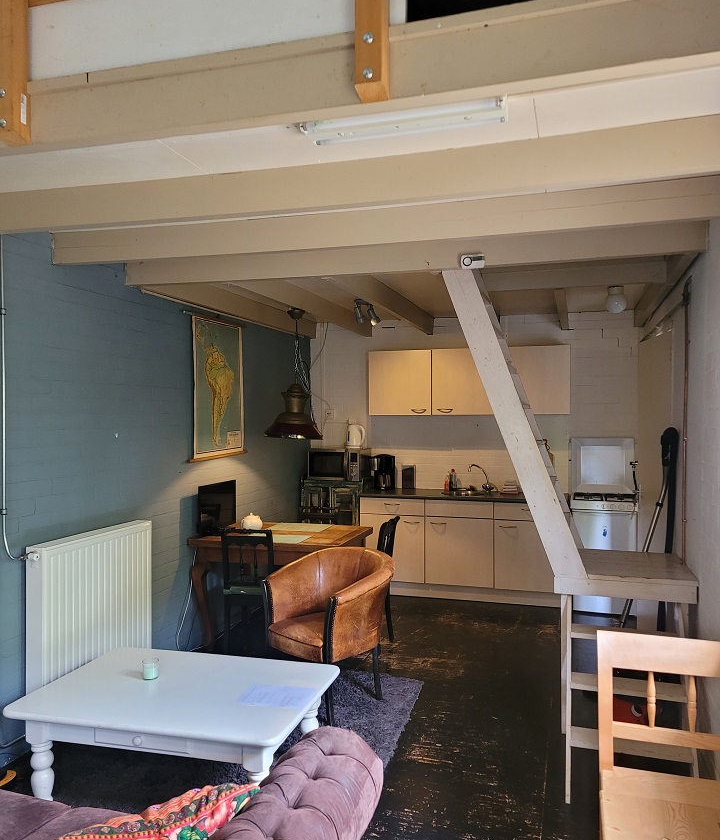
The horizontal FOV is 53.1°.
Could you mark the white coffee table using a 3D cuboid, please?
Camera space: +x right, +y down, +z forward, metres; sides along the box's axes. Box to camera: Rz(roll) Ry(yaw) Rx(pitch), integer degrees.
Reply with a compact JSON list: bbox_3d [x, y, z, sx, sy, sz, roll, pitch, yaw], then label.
[{"bbox_3d":[-0.776,1.409,3.207,1.200,0.440,0.845,0,1,14],"label":"white coffee table"}]

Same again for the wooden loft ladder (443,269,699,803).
[{"bbox_3d":[1.022,0.393,3.696,1.300,2.470,1.300,0,1,16],"label":"wooden loft ladder"}]

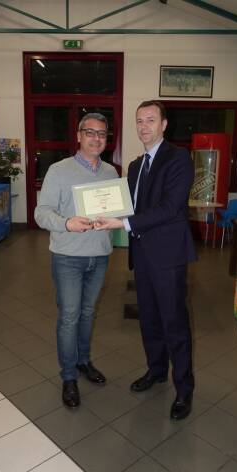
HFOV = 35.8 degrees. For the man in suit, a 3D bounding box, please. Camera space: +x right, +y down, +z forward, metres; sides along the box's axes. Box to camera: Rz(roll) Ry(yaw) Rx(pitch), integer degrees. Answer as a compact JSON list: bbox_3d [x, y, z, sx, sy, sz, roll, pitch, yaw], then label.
[{"bbox_3d":[0.173,0.135,2.224,0.560,1.810,0.530,9,13,34],"label":"man in suit"}]

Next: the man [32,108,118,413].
[{"bbox_3d":[-0.263,0.157,2.281,0.560,1.740,0.480,-2,11,-15],"label":"man"}]

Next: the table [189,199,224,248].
[{"bbox_3d":[1.494,-0.214,6.978,0.850,0.760,0.820,1,11,2],"label":"table"}]

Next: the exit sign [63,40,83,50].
[{"bbox_3d":[-0.931,-3.956,7.597,0.410,0.180,0.060,1,11,2],"label":"exit sign"}]

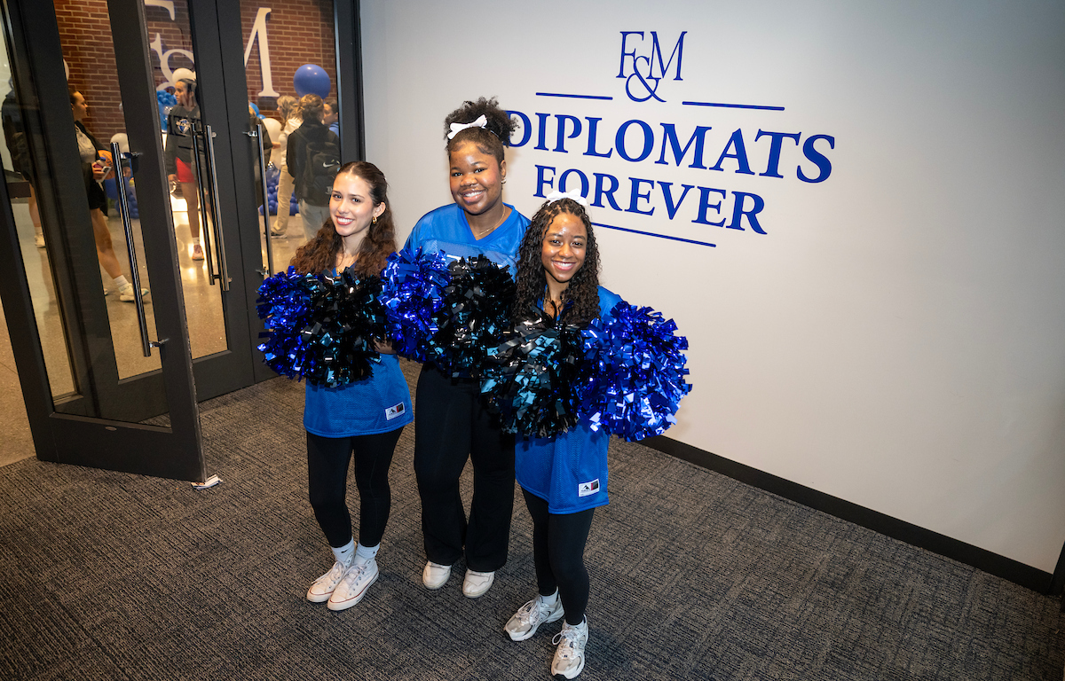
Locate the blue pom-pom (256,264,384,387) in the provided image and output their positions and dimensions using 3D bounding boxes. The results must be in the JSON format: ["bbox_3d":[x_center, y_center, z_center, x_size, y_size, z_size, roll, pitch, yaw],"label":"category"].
[{"bbox_3d":[-0.664,-0.040,2.218,0.370,0.340,0.320,10,21,19],"label":"blue pom-pom"}]

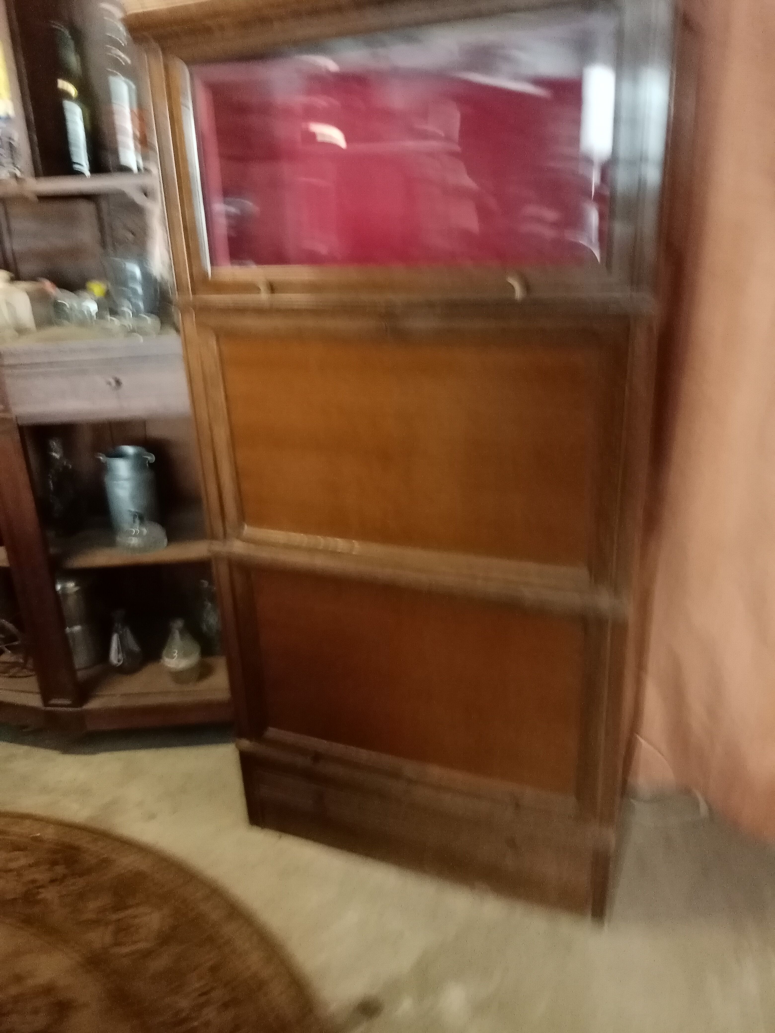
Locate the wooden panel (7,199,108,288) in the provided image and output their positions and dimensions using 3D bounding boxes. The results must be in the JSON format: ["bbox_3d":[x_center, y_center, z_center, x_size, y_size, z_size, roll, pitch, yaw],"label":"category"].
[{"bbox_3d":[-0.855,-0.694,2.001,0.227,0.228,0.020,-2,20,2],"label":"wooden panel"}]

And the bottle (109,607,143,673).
[{"bbox_3d":[-0.713,0.331,2.105,0.091,0.182,0.091,-3,20,-3],"label":"bottle"}]

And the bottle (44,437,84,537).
[{"bbox_3d":[-0.821,-0.073,1.971,0.074,0.234,0.074,-3,20,-3],"label":"bottle"}]

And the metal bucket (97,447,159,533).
[{"bbox_3d":[-0.656,-0.069,1.969,0.143,0.214,0.123,-3,20,-3],"label":"metal bucket"}]

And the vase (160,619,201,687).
[{"bbox_3d":[-0.550,0.348,2.054,0.098,0.172,0.098,-3,20,-3],"label":"vase"}]

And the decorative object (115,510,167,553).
[{"bbox_3d":[-0.606,0.023,1.901,0.128,0.084,0.128,-3,20,-3],"label":"decorative object"}]

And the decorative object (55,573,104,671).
[{"bbox_3d":[-0.850,0.285,2.130,0.101,0.261,0.101,-3,20,-3],"label":"decorative object"}]

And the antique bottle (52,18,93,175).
[{"bbox_3d":[-0.736,-0.963,1.790,0.066,0.317,0.066,-3,20,-3],"label":"antique bottle"}]

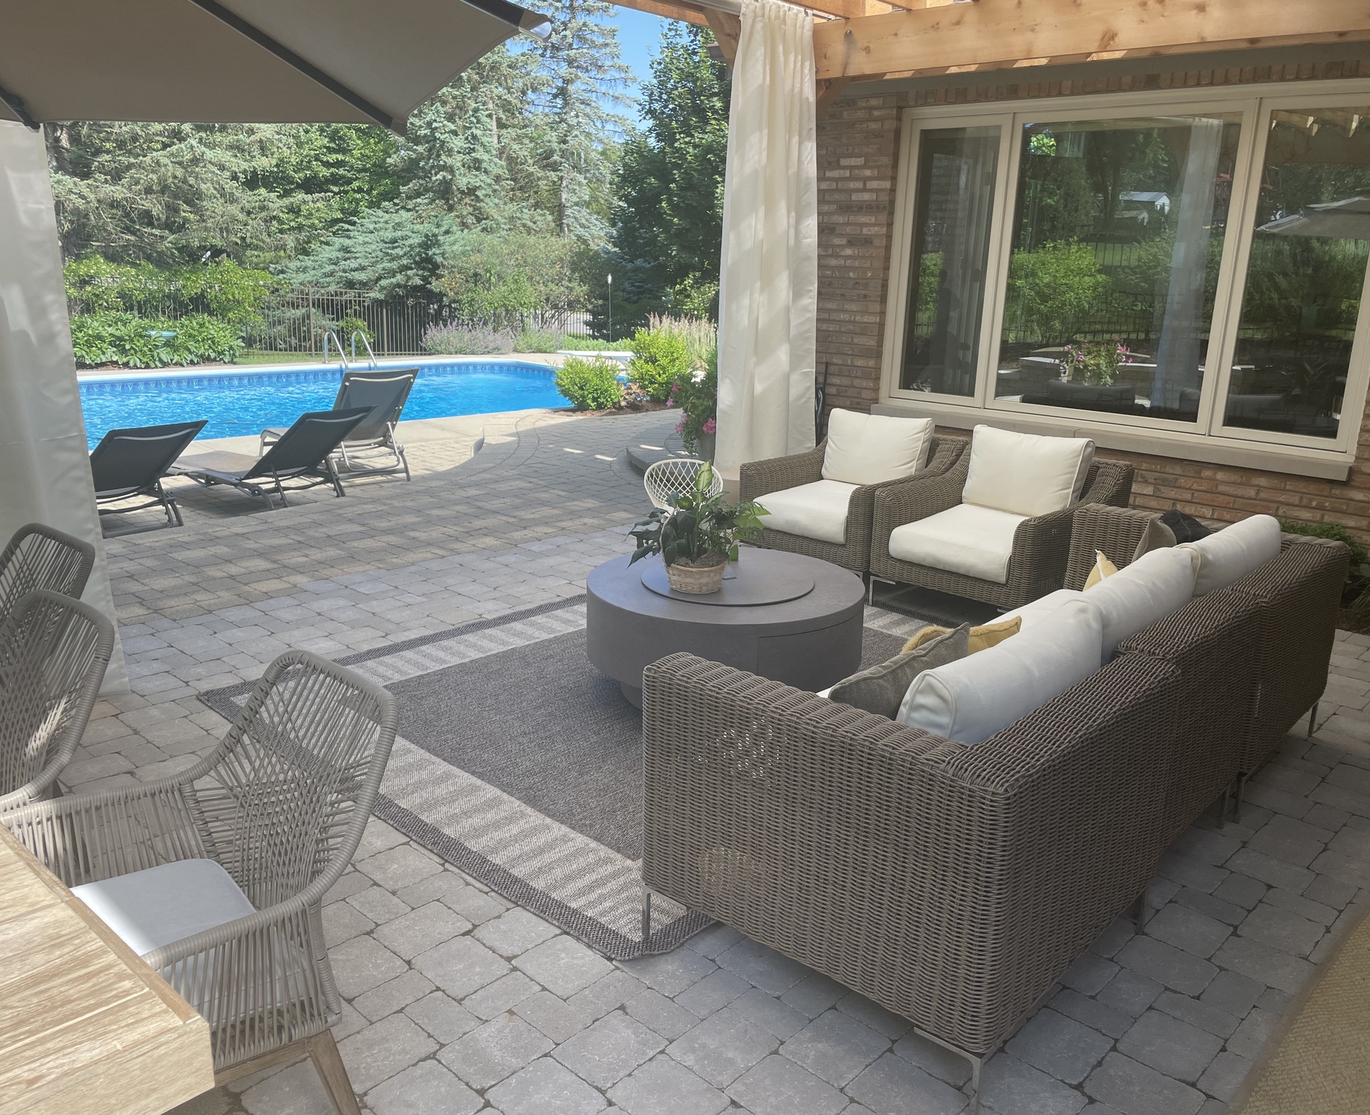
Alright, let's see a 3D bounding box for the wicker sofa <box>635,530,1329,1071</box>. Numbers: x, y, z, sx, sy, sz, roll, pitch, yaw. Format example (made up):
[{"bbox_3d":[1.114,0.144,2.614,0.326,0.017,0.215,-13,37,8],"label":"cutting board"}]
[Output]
[{"bbox_3d":[1.045,0.377,3.180,0.890,0.740,2.520,14,20,39],"label":"wicker sofa"}]

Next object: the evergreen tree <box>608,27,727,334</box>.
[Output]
[{"bbox_3d":[-0.185,-8.056,23.720,3.200,7.000,3.200,2,15,0],"label":"evergreen tree"}]

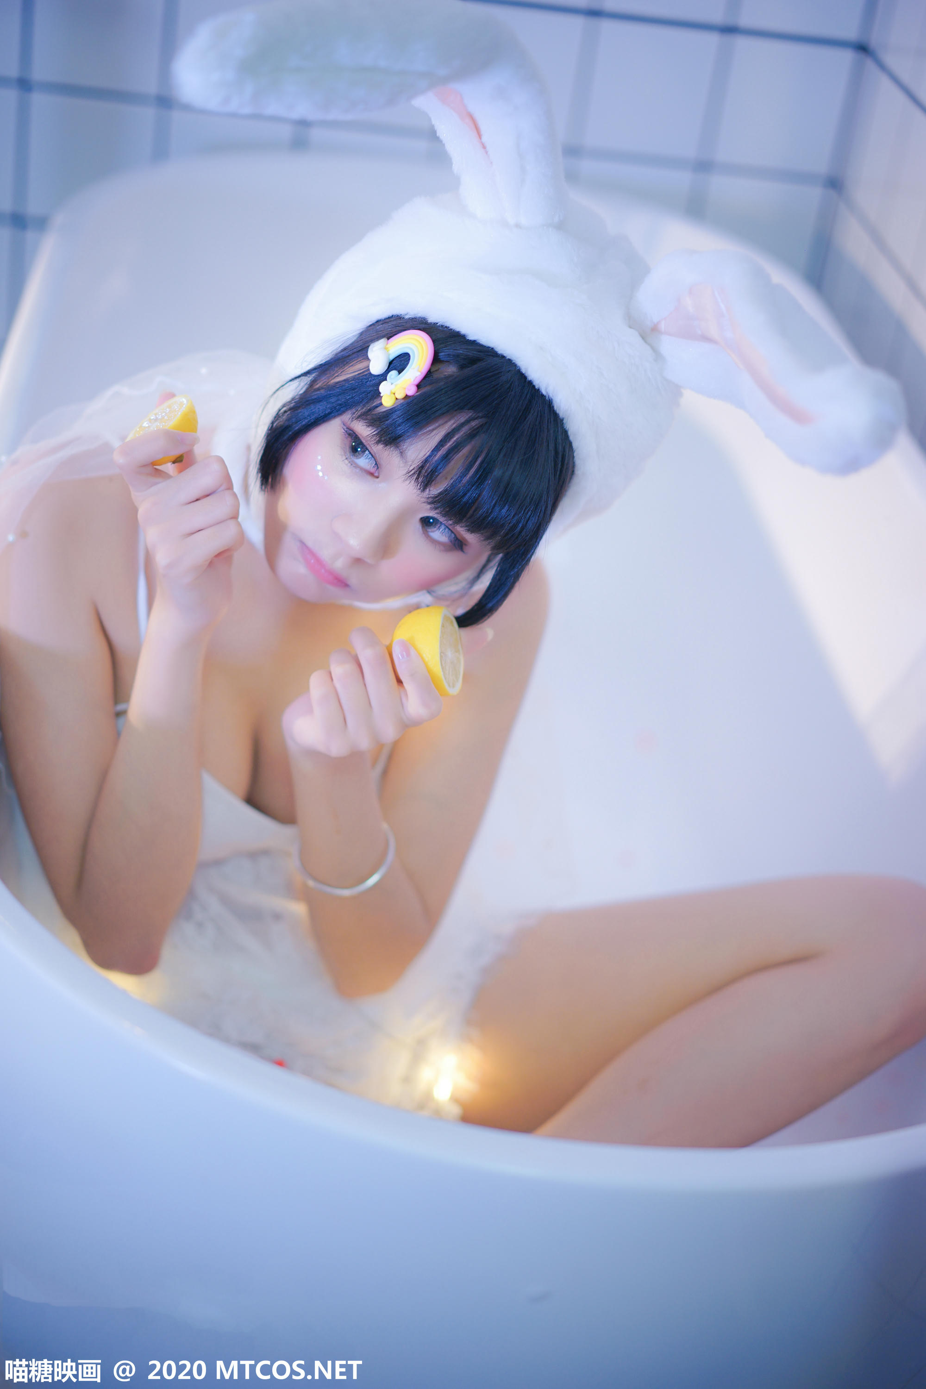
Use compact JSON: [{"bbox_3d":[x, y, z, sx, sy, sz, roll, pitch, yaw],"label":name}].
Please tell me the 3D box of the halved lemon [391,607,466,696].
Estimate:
[{"bbox_3d":[-0.027,-0.025,1.320,0.042,0.056,0.056,-4,0,15],"label":"halved lemon"}]

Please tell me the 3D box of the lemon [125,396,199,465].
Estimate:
[{"bbox_3d":[-0.185,-0.160,1.352,0.056,0.031,0.056,-41,26,0],"label":"lemon"}]

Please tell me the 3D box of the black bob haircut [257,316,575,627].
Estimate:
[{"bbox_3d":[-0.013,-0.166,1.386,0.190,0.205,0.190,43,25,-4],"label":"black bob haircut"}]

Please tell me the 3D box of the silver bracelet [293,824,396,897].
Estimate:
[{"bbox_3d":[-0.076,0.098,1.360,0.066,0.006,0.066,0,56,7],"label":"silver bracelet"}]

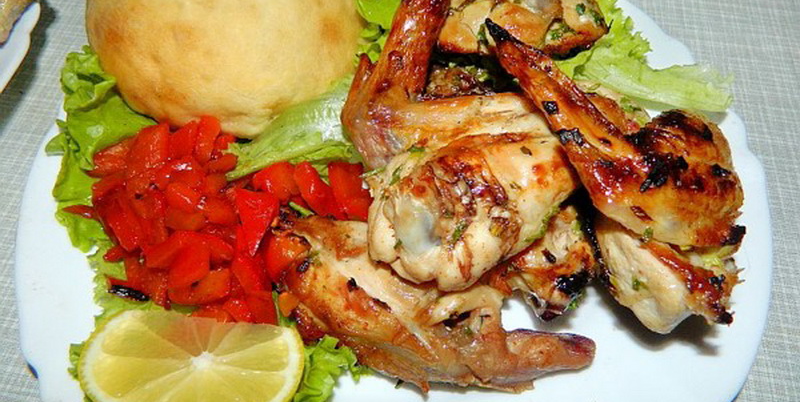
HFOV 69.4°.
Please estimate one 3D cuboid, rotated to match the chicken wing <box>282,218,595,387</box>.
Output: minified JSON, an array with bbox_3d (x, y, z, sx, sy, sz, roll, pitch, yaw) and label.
[{"bbox_3d":[0.010,0.030,0.173,0.097,0.032,0.040,15,61,10],"label":"chicken wing"}]

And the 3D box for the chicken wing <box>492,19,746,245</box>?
[{"bbox_3d":[0.058,-0.019,0.169,0.087,0.035,0.042,37,67,21],"label":"chicken wing"}]

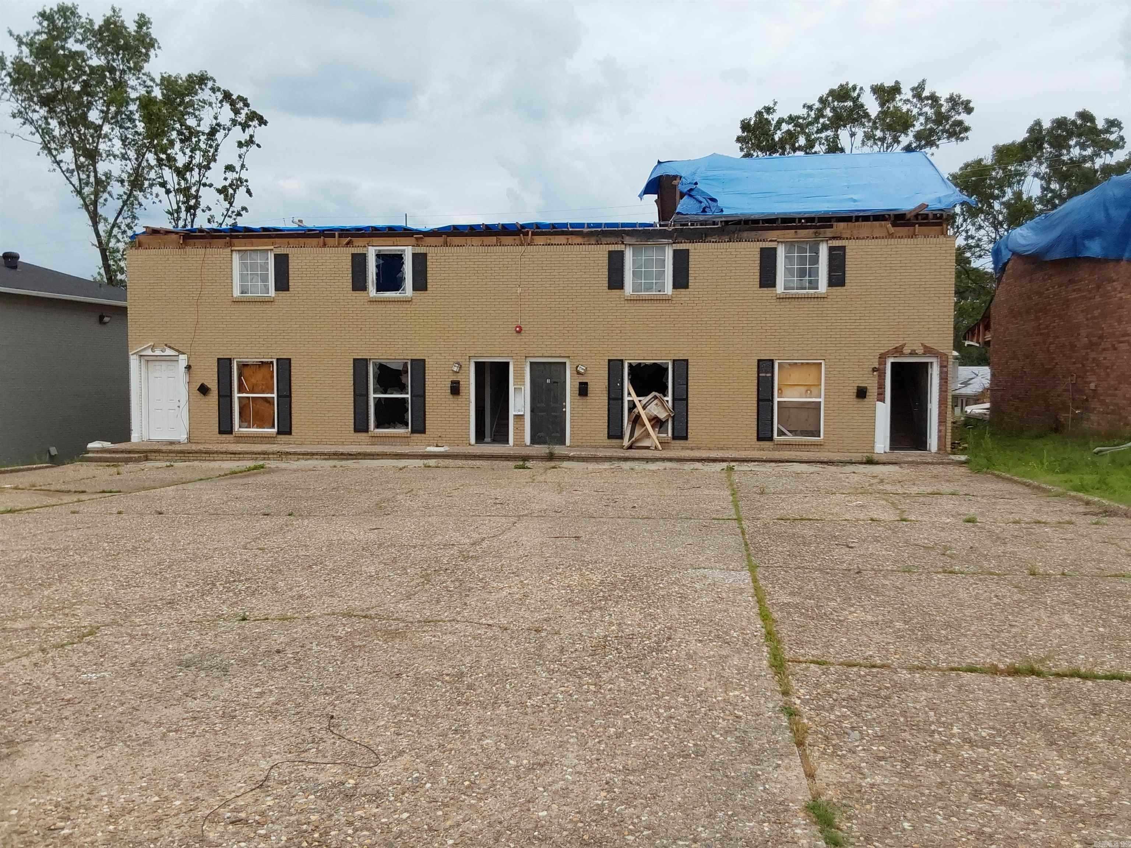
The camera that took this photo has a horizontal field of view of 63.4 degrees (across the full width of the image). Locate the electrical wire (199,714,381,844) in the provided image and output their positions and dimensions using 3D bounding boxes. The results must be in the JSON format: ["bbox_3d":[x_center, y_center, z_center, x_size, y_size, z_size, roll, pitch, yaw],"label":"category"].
[{"bbox_3d":[-1.061,1.463,3.894,0.485,0.025,1.290,1,2,7],"label":"electrical wire"}]

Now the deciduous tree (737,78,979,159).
[{"bbox_3d":[12.881,-7.520,41.328,11.200,15.742,10.500,1,2,7],"label":"deciduous tree"}]

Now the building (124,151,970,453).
[{"bbox_3d":[-0.557,-3.501,26.121,20.200,7.800,8.500,1,2,7],"label":"building"}]

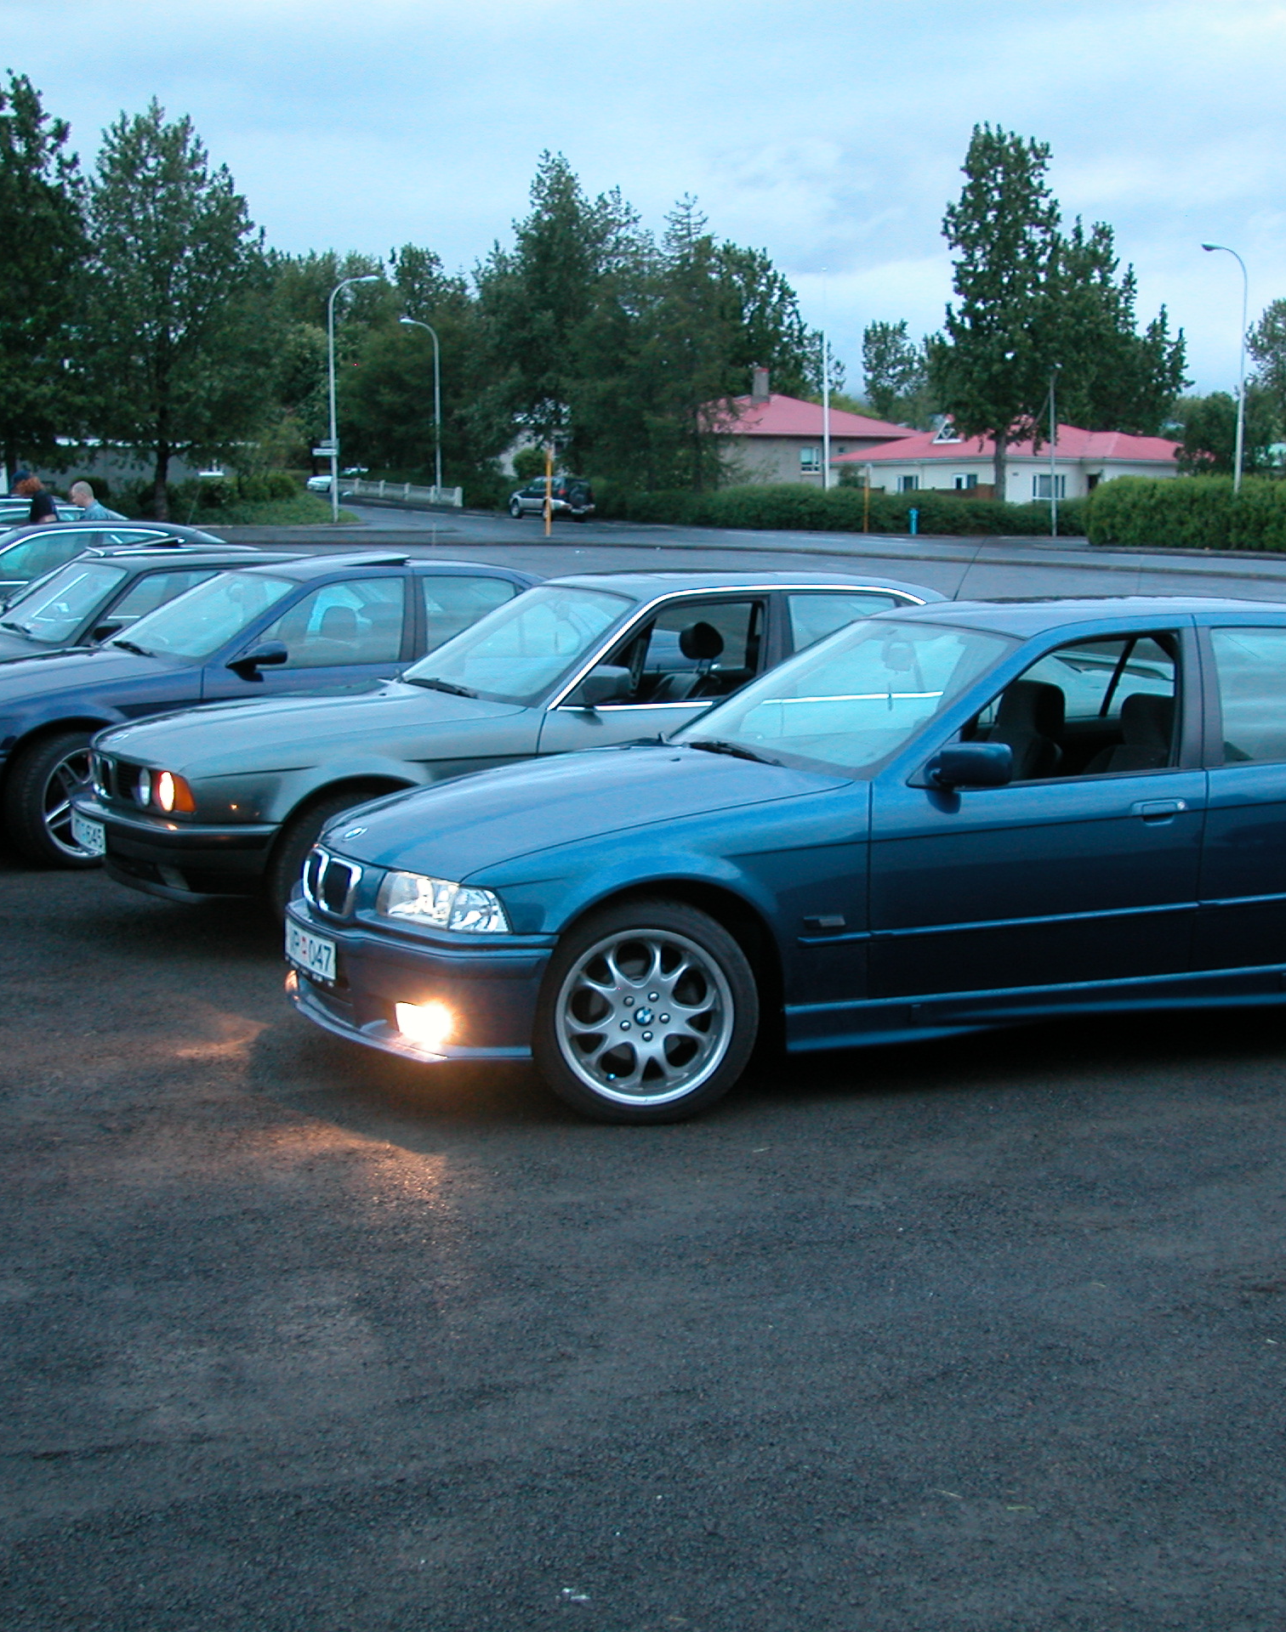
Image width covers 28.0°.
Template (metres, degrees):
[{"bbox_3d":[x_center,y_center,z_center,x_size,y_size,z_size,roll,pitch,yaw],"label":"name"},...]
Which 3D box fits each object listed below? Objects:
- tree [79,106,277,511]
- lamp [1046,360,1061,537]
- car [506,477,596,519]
[{"bbox_3d":[-14.580,-15.713,80.675,5.906,12.877,6.000,-1,7,-10],"label":"tree"},{"bbox_3d":[14.018,-12.508,88.000,0.450,6.050,1.000,0,7,0],"label":"lamp"},{"bbox_3d":[-3.921,-13.797,112.155,1.770,1.800,4.500,-4,8,-30],"label":"car"}]

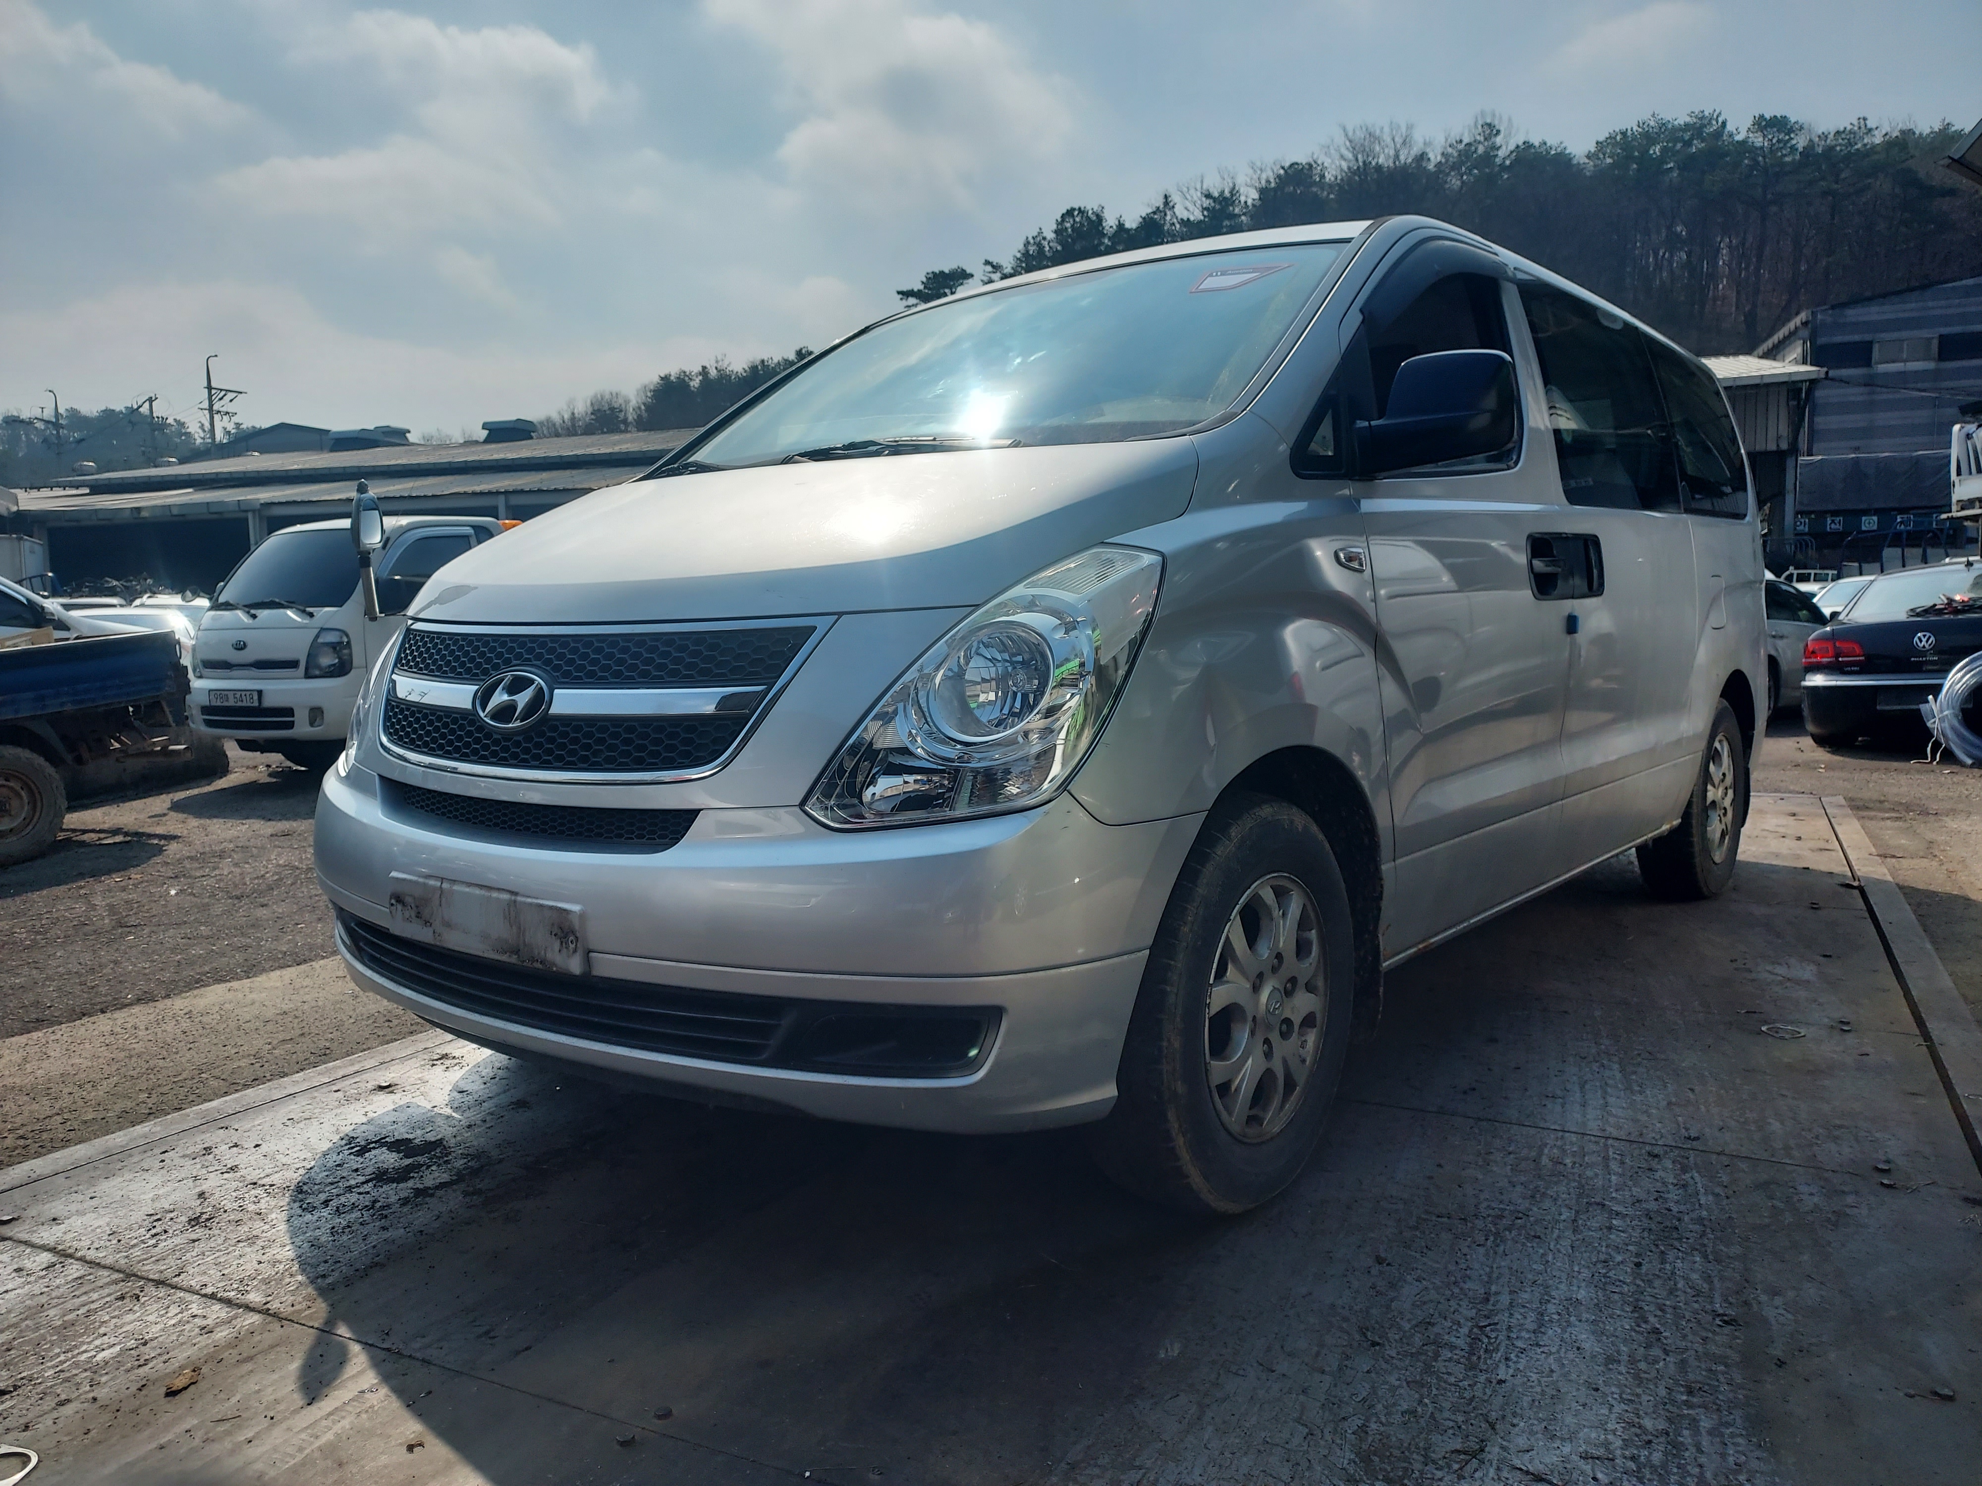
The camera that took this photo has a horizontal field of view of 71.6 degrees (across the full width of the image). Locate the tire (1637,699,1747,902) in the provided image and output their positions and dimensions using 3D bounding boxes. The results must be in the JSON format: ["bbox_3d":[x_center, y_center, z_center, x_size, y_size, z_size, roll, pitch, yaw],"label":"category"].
[{"bbox_3d":[2.445,0.189,4.795,0.225,0.680,0.680,3,6,40],"label":"tire"}]

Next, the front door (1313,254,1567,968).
[{"bbox_3d":[0.942,-0.368,2.942,0.260,1.530,1.330,3,6,40],"label":"front door"}]

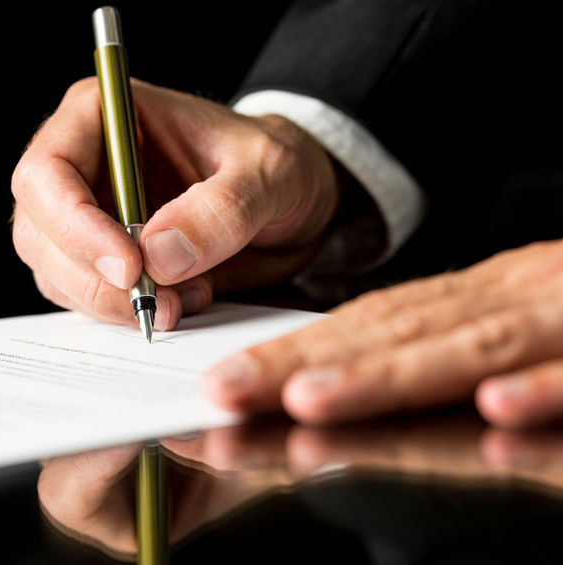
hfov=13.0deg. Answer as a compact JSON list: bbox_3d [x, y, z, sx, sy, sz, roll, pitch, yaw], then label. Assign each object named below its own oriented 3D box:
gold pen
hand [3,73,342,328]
[{"bbox_3d":[-0.046,-0.033,0.736,0.009,0.109,0.009,-9,-21,1],"label":"gold pen"},{"bbox_3d":[-0.034,-0.029,0.766,0.120,0.077,0.100,-10,9,-42],"label":"hand"}]

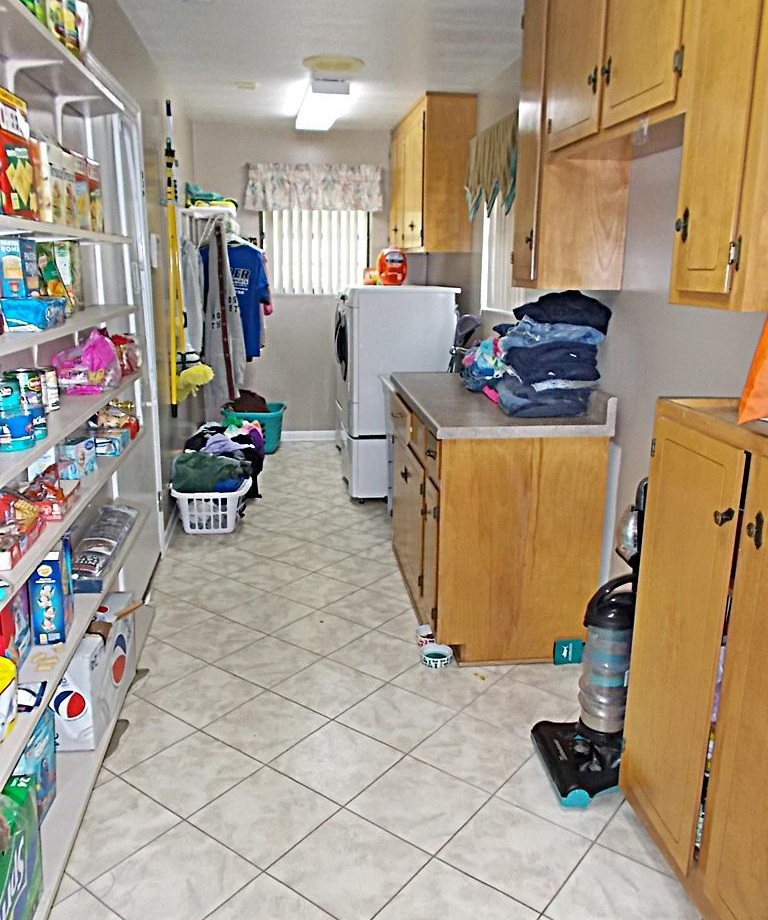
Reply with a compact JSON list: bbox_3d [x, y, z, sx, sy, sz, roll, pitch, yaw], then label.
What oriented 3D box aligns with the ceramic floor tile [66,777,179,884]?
[{"bbox_3d":[-0.753,0.986,2.066,0.302,0.010,0.302,11,17,36],"label":"ceramic floor tile"}]

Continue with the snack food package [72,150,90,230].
[{"bbox_3d":[-0.919,-0.782,2.264,0.060,0.218,0.177,-1,14,-8],"label":"snack food package"}]

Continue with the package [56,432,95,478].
[{"bbox_3d":[-0.861,-0.007,2.159,0.053,0.098,0.112,1,13,-1],"label":"package"}]

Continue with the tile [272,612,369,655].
[{"bbox_3d":[-0.258,0.720,3.186,0.302,0.010,0.302,11,17,36],"label":"tile"}]

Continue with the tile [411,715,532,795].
[{"bbox_3d":[0.280,0.902,2.377,0.296,0.010,0.296,11,17,36],"label":"tile"}]

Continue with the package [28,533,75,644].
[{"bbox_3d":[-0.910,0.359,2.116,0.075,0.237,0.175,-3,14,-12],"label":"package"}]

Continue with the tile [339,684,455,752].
[{"bbox_3d":[0.044,0.871,2.602,0.305,0.012,0.305,11,17,36],"label":"tile"}]

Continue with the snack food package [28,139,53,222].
[{"bbox_3d":[-0.776,-0.613,1.703,0.050,0.185,0.118,-1,14,-8],"label":"snack food package"}]

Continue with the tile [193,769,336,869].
[{"bbox_3d":[-0.327,0.978,2.123,0.302,0.010,0.302,11,17,36],"label":"tile"}]

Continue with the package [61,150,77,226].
[{"bbox_3d":[-0.924,-0.762,2.175,0.060,0.205,0.142,-1,14,-7],"label":"package"}]

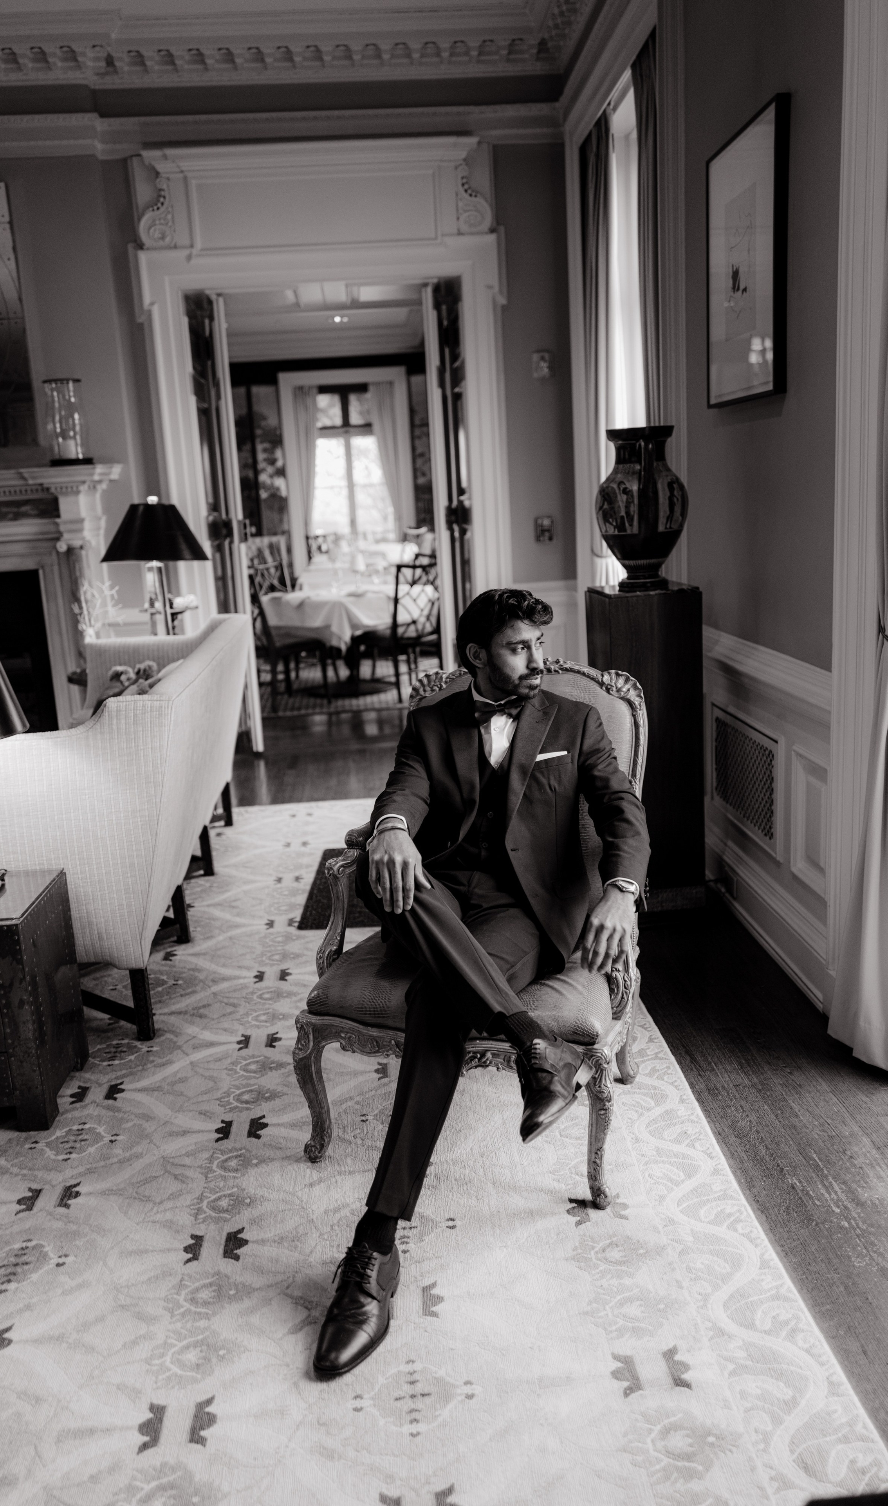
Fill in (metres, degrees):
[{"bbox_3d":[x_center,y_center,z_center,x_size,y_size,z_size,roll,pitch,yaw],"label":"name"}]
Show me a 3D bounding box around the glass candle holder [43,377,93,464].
[{"bbox_3d":[-1.871,-1.651,5.818,0.206,0.394,0.206,-4,13,-3],"label":"glass candle holder"}]

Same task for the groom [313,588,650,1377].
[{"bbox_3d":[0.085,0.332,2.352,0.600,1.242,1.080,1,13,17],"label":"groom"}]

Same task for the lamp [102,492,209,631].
[{"bbox_3d":[-1.403,-0.858,5.724,0.515,0.800,0.515,-4,13,-3],"label":"lamp"}]

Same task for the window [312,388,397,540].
[{"bbox_3d":[-1.128,-3.576,14.673,1.200,2.075,0.150,-4,13,-3],"label":"window"}]

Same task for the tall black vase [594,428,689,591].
[{"bbox_3d":[0.661,-0.808,3.907,0.303,0.538,0.303,-3,13,1],"label":"tall black vase"}]

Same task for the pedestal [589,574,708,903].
[{"bbox_3d":[0.705,-0.020,4.094,0.320,1.085,0.330,-4,13,-3],"label":"pedestal"}]

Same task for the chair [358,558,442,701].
[{"bbox_3d":[-0.320,-0.903,8.508,0.480,0.963,0.560,-14,16,-39],"label":"chair"}]

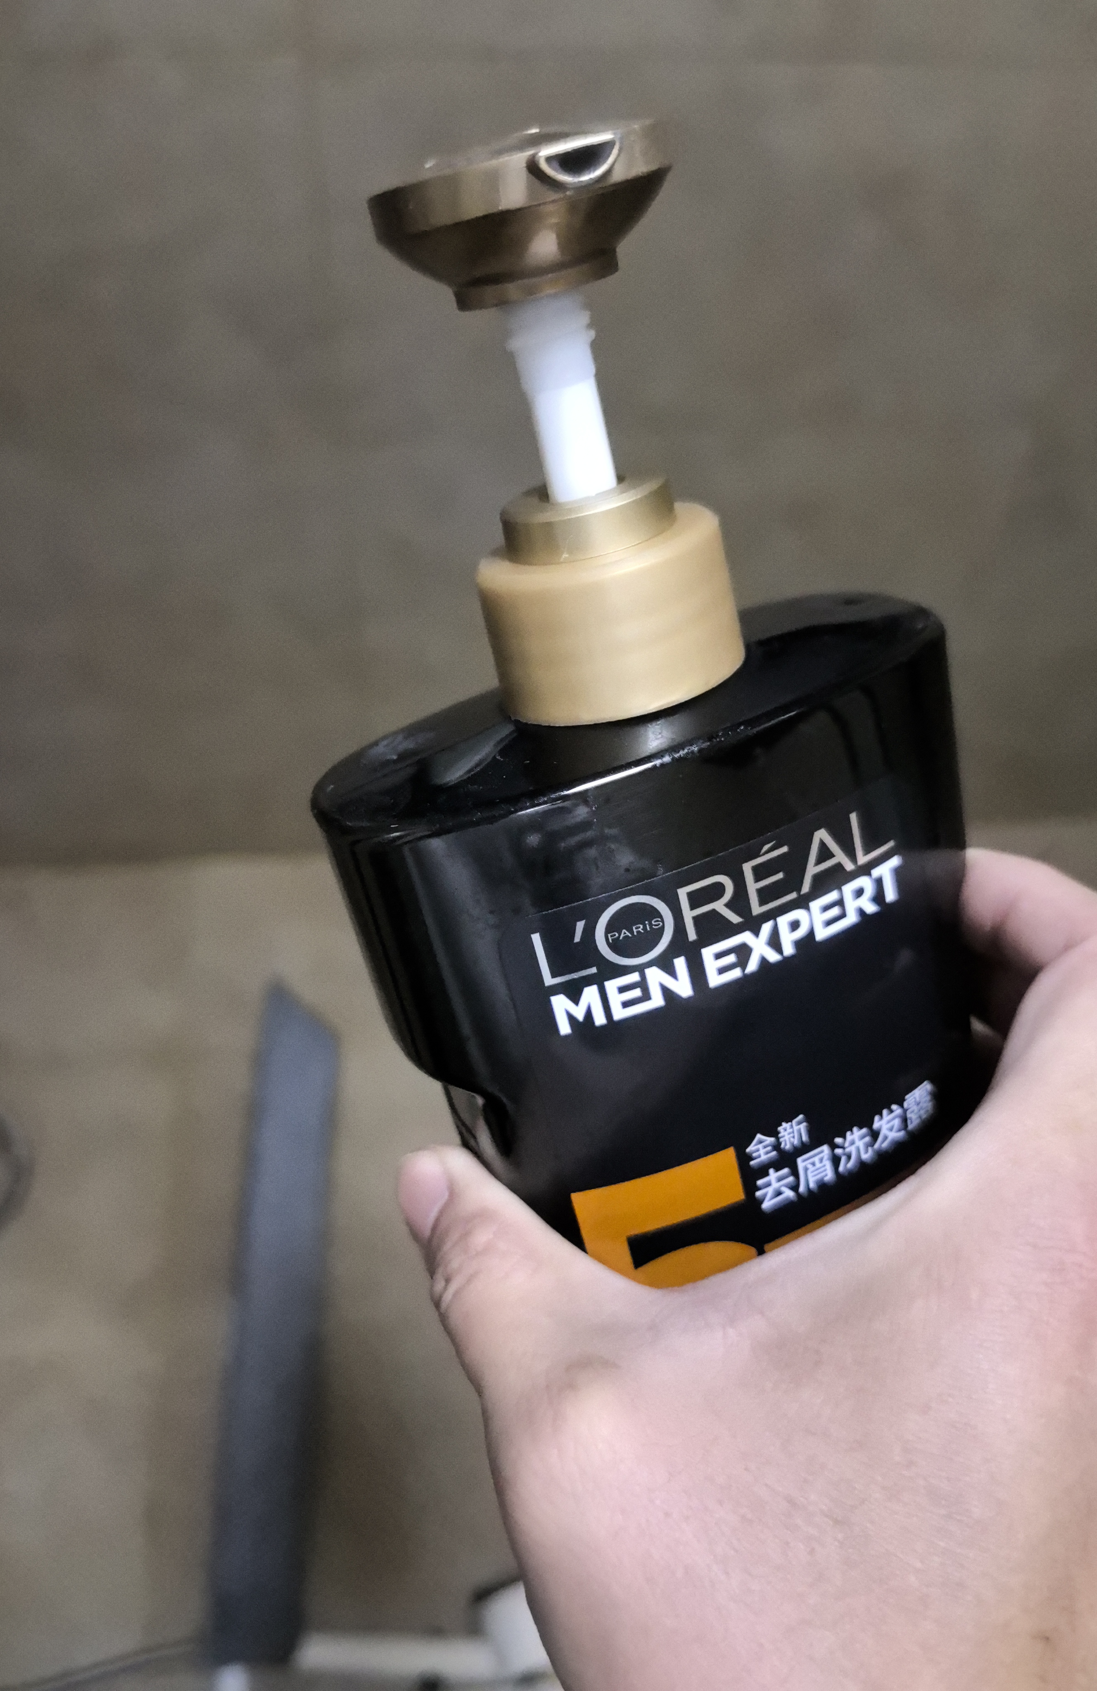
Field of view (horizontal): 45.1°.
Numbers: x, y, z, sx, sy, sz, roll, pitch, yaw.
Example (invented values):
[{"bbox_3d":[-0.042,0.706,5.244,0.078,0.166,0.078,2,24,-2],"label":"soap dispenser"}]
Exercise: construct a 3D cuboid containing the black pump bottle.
[{"bbox_3d":[0.024,0.026,0.212,0.095,0.246,0.051,-20,25,-12],"label":"black pump bottle"}]

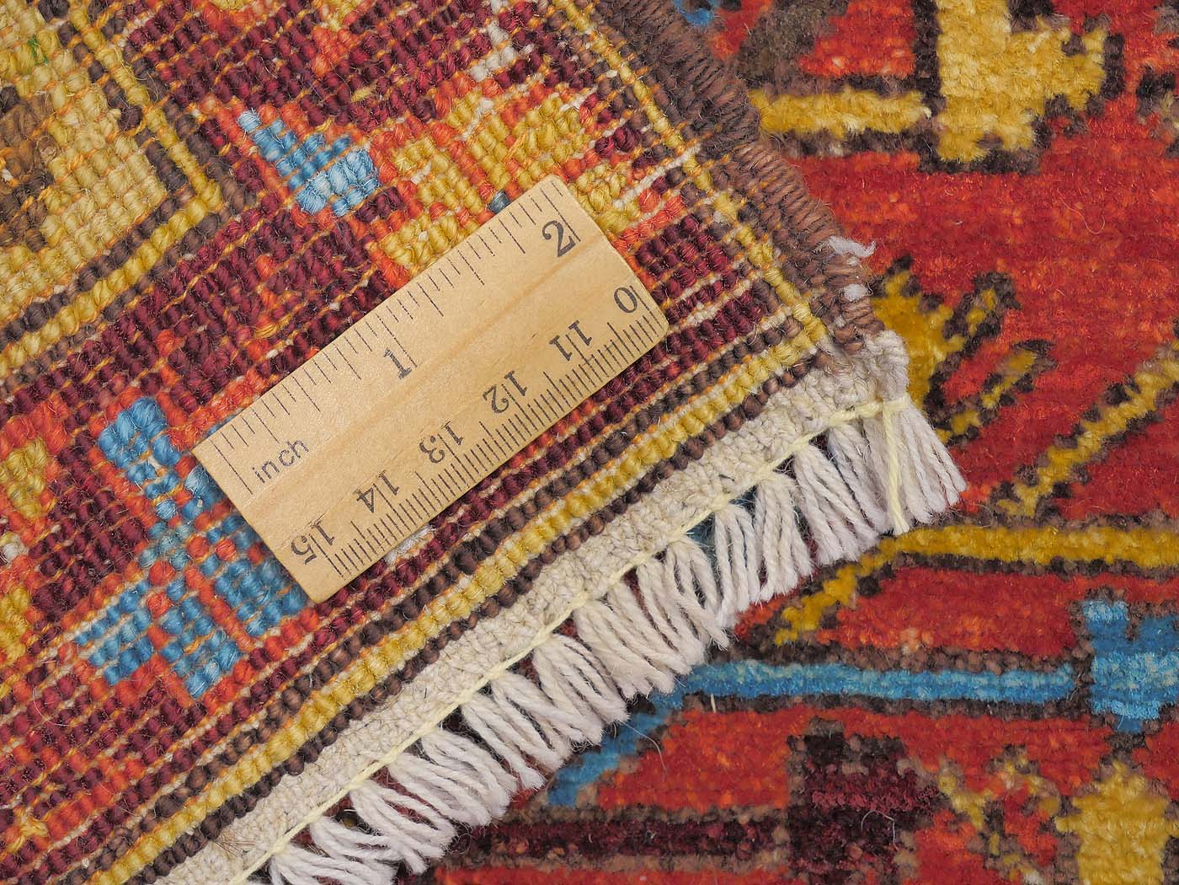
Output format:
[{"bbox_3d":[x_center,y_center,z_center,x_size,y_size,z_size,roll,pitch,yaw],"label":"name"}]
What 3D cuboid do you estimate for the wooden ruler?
[{"bbox_3d":[-0.019,-0.007,0.294,0.056,0.003,0.024,-37,90,0],"label":"wooden ruler"}]

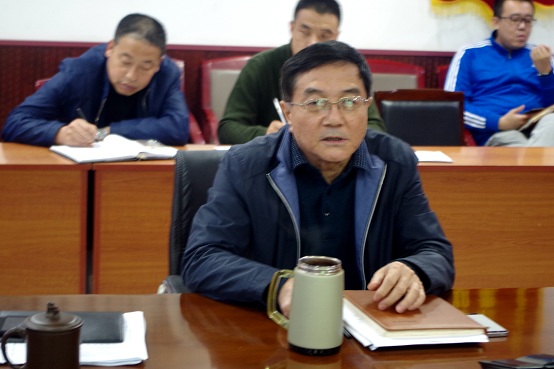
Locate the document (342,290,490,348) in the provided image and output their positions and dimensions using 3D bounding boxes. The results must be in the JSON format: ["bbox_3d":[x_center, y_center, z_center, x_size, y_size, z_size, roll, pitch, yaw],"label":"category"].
[{"bbox_3d":[0.239,0.241,2.271,0.197,0.033,0.245,0,11,-13],"label":"document"}]

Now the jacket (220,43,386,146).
[{"bbox_3d":[0.100,-0.214,4.399,0.580,0.580,0.420,1,11,-11],"label":"jacket"}]

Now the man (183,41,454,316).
[{"bbox_3d":[0.060,0.332,2.529,0.540,1.240,0.700,1,11,-6],"label":"man"}]

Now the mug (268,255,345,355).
[{"bbox_3d":[0.047,0.202,2.121,0.127,0.147,0.094,2,11,-3],"label":"mug"}]

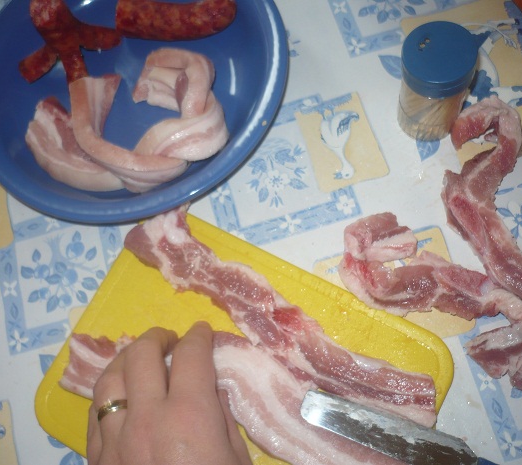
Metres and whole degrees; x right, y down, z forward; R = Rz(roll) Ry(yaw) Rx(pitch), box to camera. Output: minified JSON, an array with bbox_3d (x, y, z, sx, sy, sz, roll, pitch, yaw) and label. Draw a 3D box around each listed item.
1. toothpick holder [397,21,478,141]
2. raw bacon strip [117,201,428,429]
[{"bbox_3d":[0.117,-0.101,0.430,0.047,0.073,0.047,-2,71,5],"label":"toothpick holder"},{"bbox_3d":[0.010,0.053,0.406,0.237,0.020,0.052,35,78,16],"label":"raw bacon strip"}]

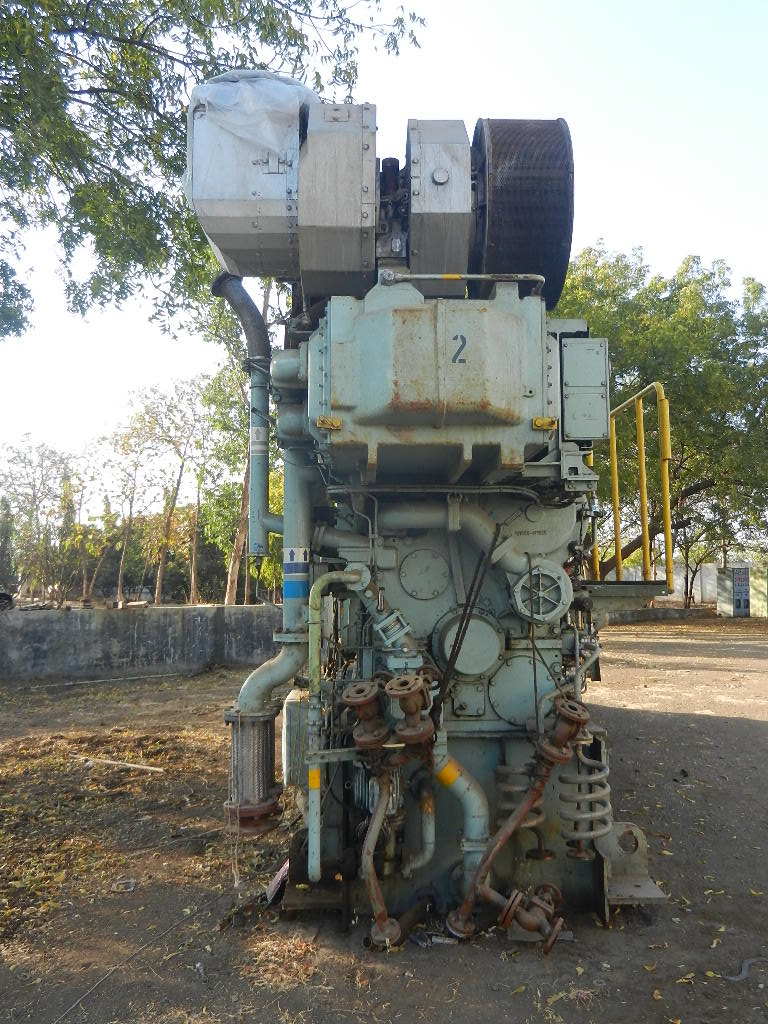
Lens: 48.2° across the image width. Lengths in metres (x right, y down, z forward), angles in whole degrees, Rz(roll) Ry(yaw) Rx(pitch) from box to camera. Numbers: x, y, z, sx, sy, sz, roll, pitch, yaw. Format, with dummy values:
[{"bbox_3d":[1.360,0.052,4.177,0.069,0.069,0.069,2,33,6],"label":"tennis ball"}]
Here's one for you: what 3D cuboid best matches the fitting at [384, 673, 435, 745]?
[{"bbox_3d":[0.112,0.847,3.680,0.170,0.235,0.165,-13,16,0],"label":"fitting"}]

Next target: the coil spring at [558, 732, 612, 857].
[{"bbox_3d":[0.923,1.290,3.930,0.235,0.540,0.235,0,-4,0],"label":"coil spring"}]

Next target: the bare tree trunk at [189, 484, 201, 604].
[{"bbox_3d":[-5.743,0.985,26.000,0.300,3.650,0.300,0,-4,0],"label":"bare tree trunk"}]

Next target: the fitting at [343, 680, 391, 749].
[{"bbox_3d":[-0.076,0.892,3.770,0.165,0.235,0.165,-15,16,0],"label":"fitting"}]

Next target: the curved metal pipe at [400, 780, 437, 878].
[{"bbox_3d":[0.158,1.452,3.930,0.155,0.440,0.150,0,-4,0],"label":"curved metal pipe"}]

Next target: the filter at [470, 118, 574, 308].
[{"bbox_3d":[0.667,-1.490,4.330,0.385,0.900,0.900,0,-4,1],"label":"filter"}]

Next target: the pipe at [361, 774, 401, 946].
[{"bbox_3d":[-0.011,1.511,3.740,0.165,0.720,0.200,0,-4,0],"label":"pipe"}]

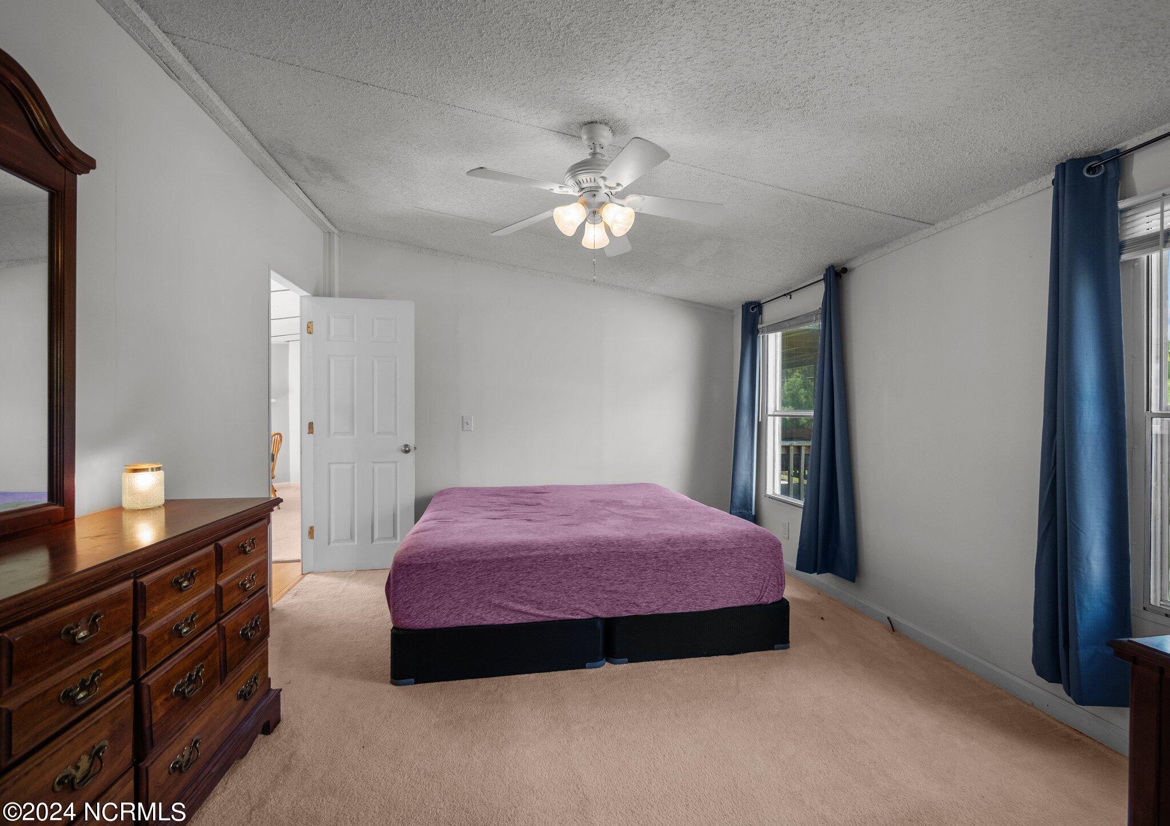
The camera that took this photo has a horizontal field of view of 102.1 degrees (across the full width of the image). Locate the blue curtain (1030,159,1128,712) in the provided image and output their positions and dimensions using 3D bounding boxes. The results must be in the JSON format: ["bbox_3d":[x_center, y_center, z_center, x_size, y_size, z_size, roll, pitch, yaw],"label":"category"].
[{"bbox_3d":[1.797,0.057,1.722,0.130,1.914,0.250,0,0,-12],"label":"blue curtain"}]

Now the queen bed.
[{"bbox_3d":[-0.066,0.895,3.122,1.925,0.610,1.780,0,0,-10],"label":"queen bed"}]

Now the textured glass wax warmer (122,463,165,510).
[{"bbox_3d":[-1.629,0.266,1.747,0.116,0.150,0.116,0,0,-11],"label":"textured glass wax warmer"}]

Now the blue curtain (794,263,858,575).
[{"bbox_3d":[1.534,0.060,2.990,0.150,1.920,0.300,0,0,-12],"label":"blue curtain"}]

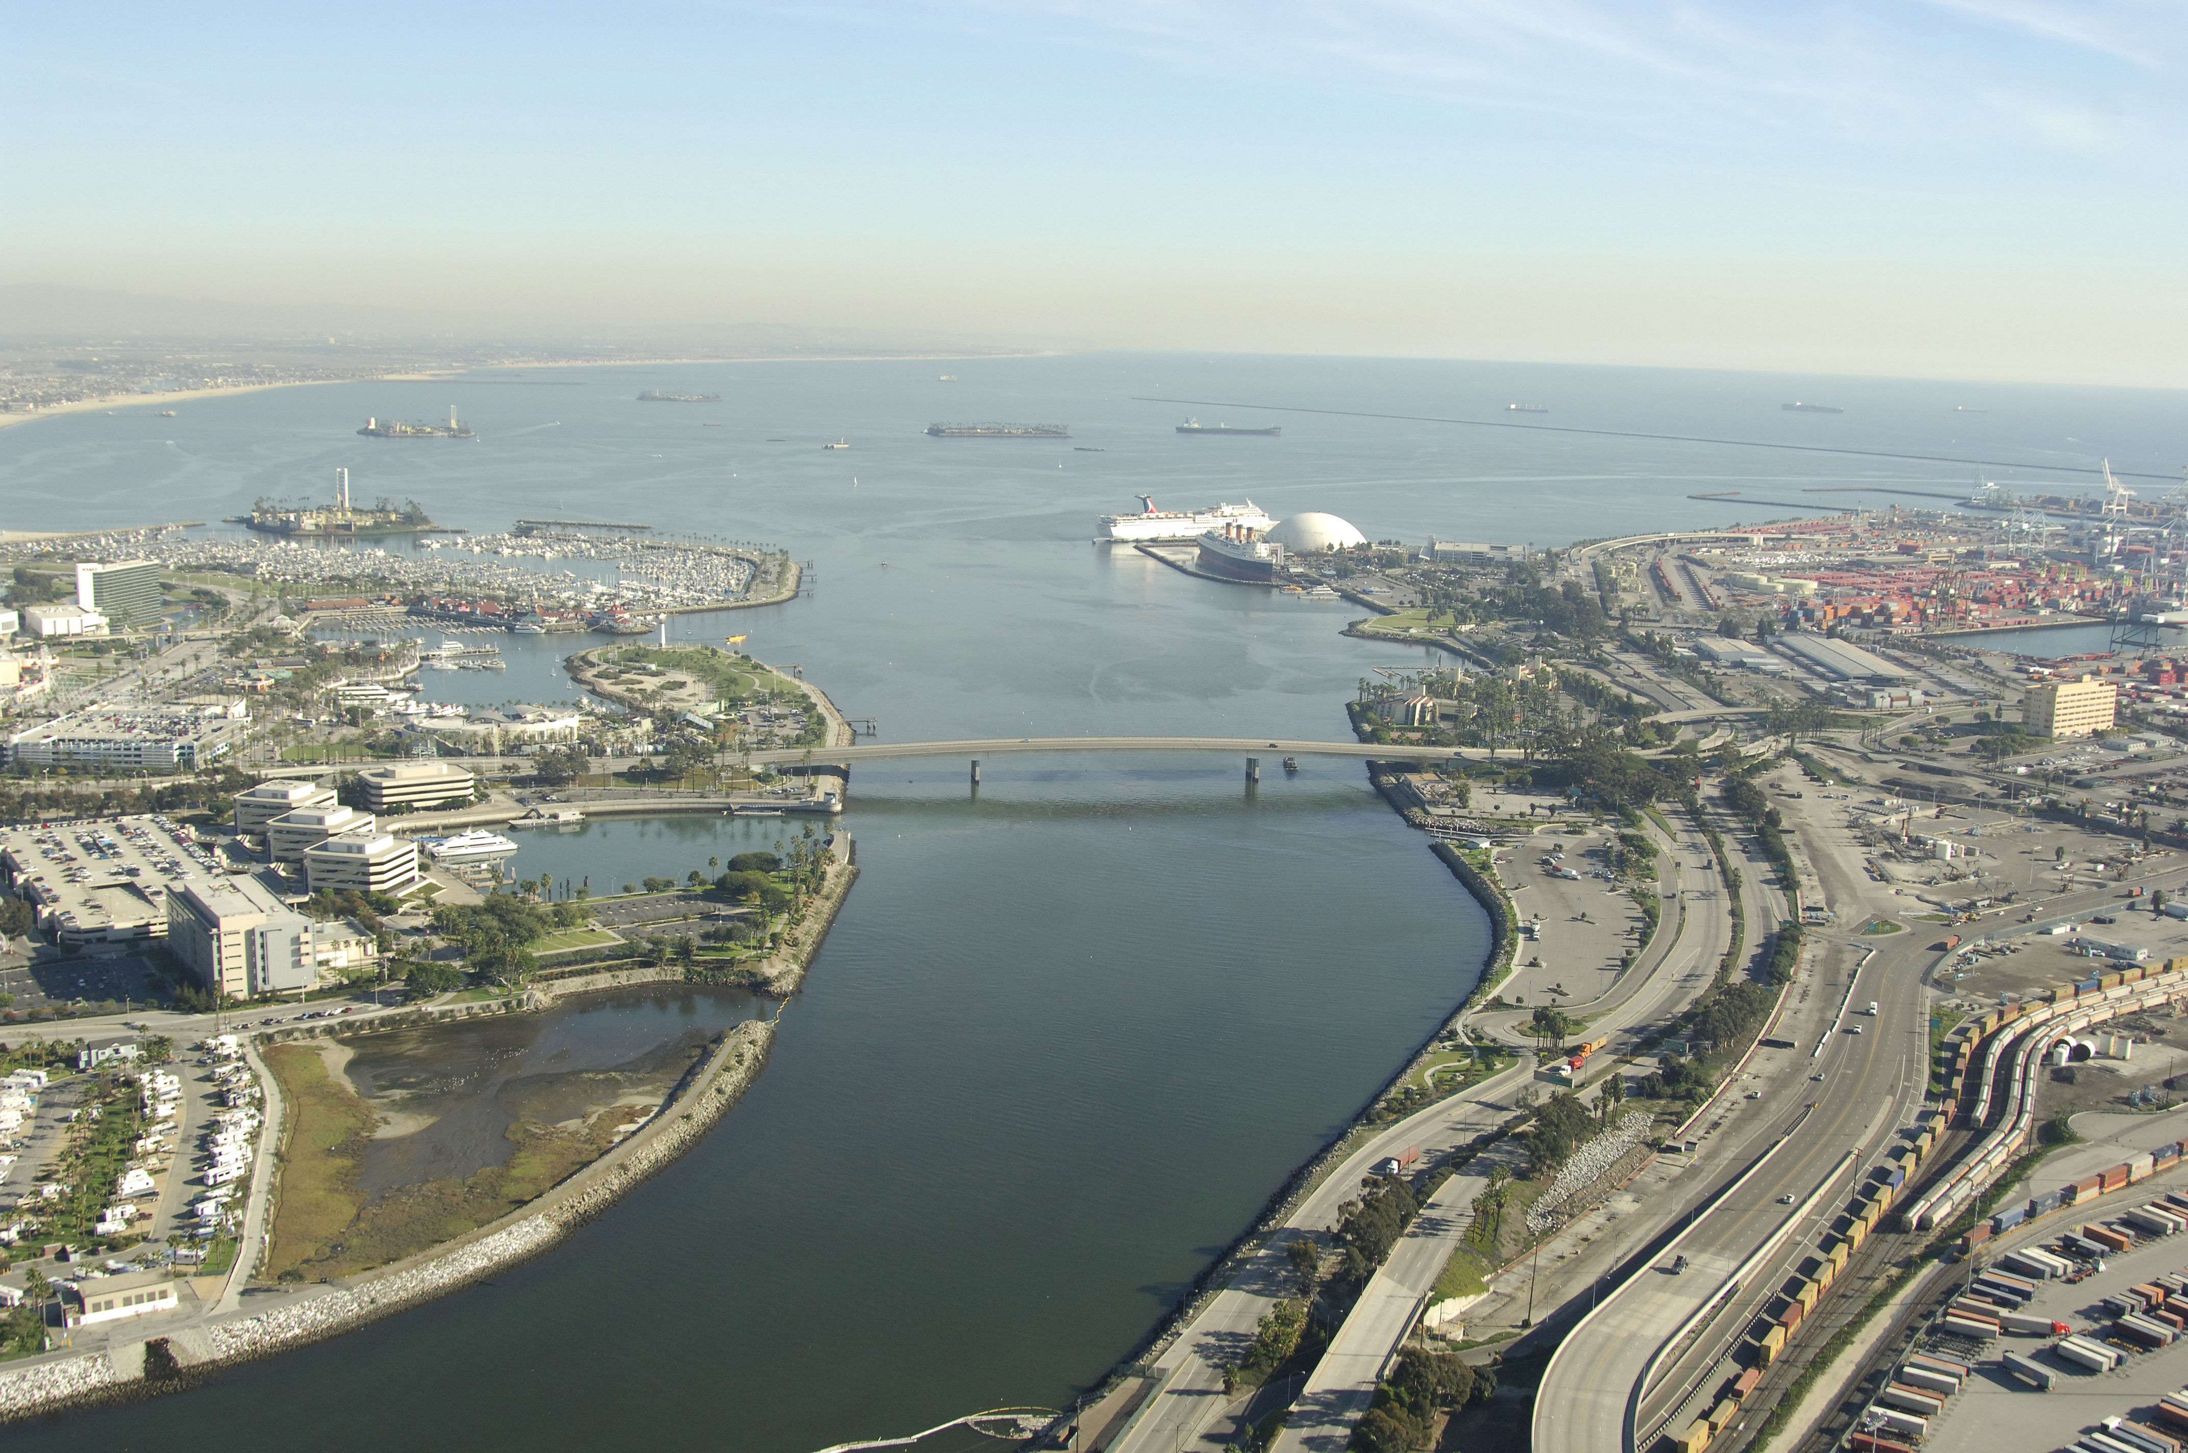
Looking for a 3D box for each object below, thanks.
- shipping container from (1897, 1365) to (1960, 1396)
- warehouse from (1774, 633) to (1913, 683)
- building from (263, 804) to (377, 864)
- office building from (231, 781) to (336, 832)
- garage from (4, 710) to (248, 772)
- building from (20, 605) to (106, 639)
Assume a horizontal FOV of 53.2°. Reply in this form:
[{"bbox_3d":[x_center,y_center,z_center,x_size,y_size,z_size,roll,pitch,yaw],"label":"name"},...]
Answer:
[{"bbox_3d":[203.590,159.280,531.700,12.190,2.750,2.440,8,12,29],"label":"shipping container"},{"bbox_3d":[609.020,-55.450,1779.620,57.000,10.000,209.000,2,10,2],"label":"warehouse"},{"bbox_3d":[-350.406,48.314,991.382,38.000,21.000,39.500,4,10,10],"label":"building"},{"bbox_3d":[-381.990,38.460,1032.680,37.500,20.000,32.700,4,11,12],"label":"office building"},{"bbox_3d":[-520.629,8.628,1186.846,98.000,15.500,85.000,2,10,0],"label":"garage"},{"bbox_3d":[-751.770,-76.360,1595.180,38.500,15.000,61.000,-5,12,-34],"label":"building"}]

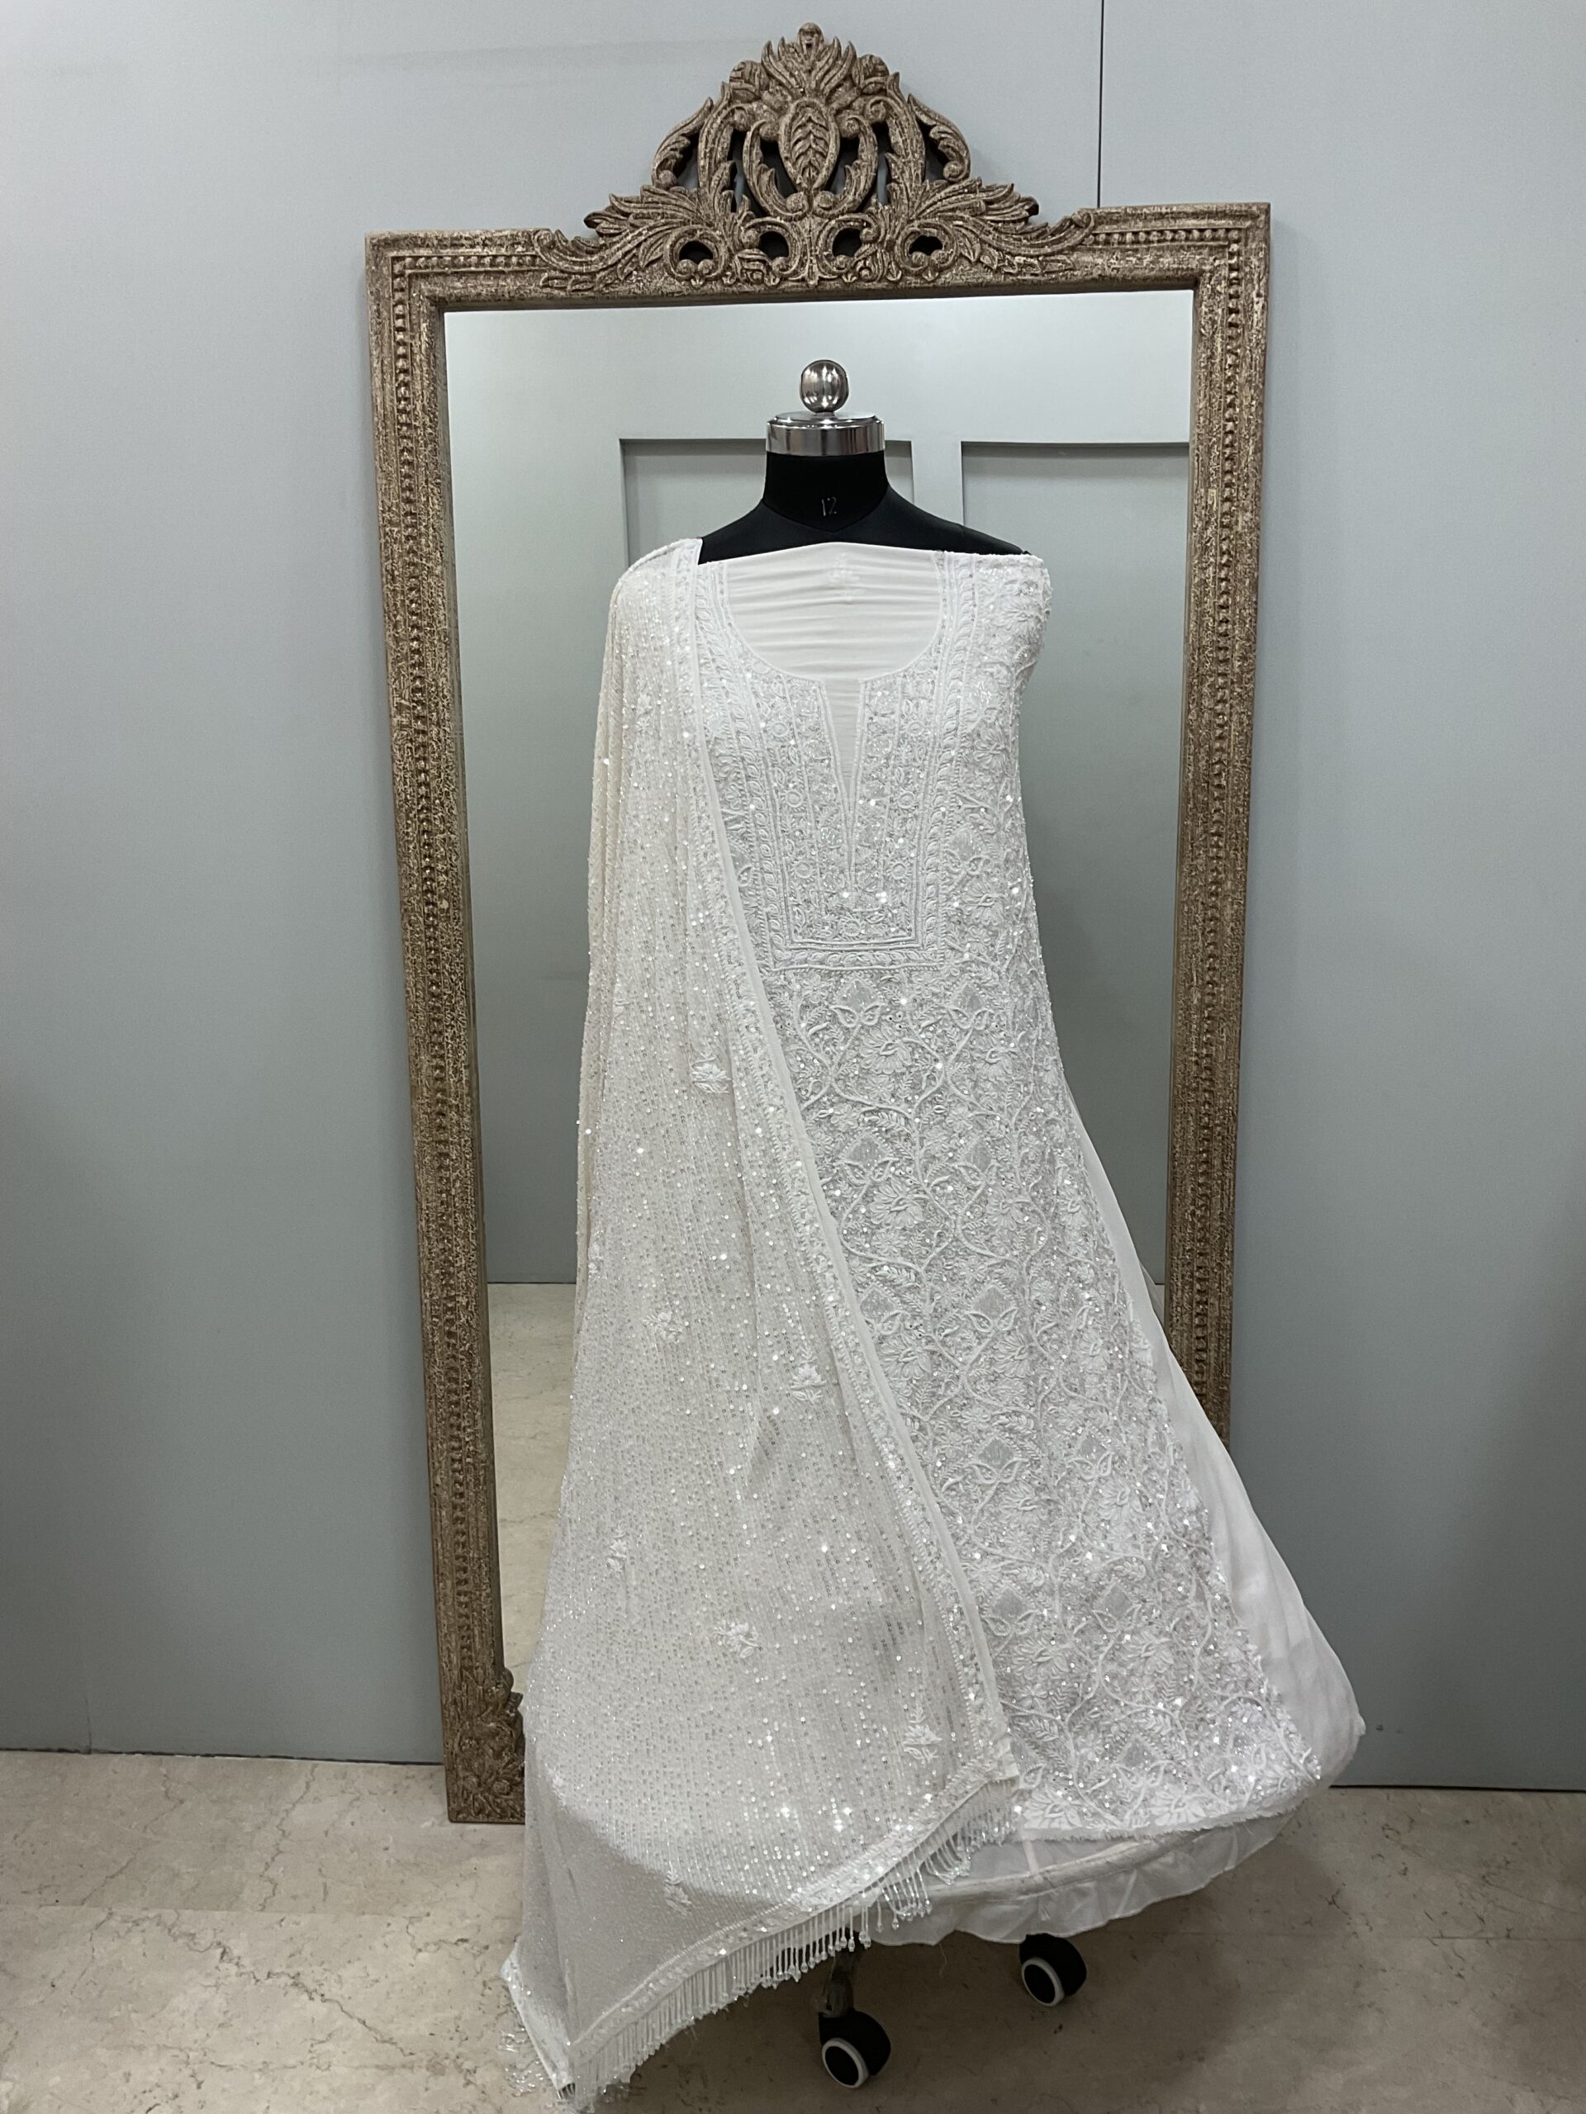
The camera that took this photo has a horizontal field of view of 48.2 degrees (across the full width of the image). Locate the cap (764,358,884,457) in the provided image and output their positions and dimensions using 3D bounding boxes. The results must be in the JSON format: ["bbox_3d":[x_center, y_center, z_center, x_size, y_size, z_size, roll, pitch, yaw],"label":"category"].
[{"bbox_3d":[0.030,-0.575,1.582,0.106,0.090,0.106,-1,12,0],"label":"cap"}]

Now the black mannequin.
[{"bbox_3d":[0.038,-0.184,1.665,0.390,0.740,0.240,-1,12,-3],"label":"black mannequin"}]

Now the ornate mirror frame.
[{"bbox_3d":[0.031,-0.055,1.950,0.915,1.978,0.055,0,10,4],"label":"ornate mirror frame"}]

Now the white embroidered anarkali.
[{"bbox_3d":[0.140,0.253,1.718,0.890,1.470,0.400,-1,12,-3],"label":"white embroidered anarkali"}]

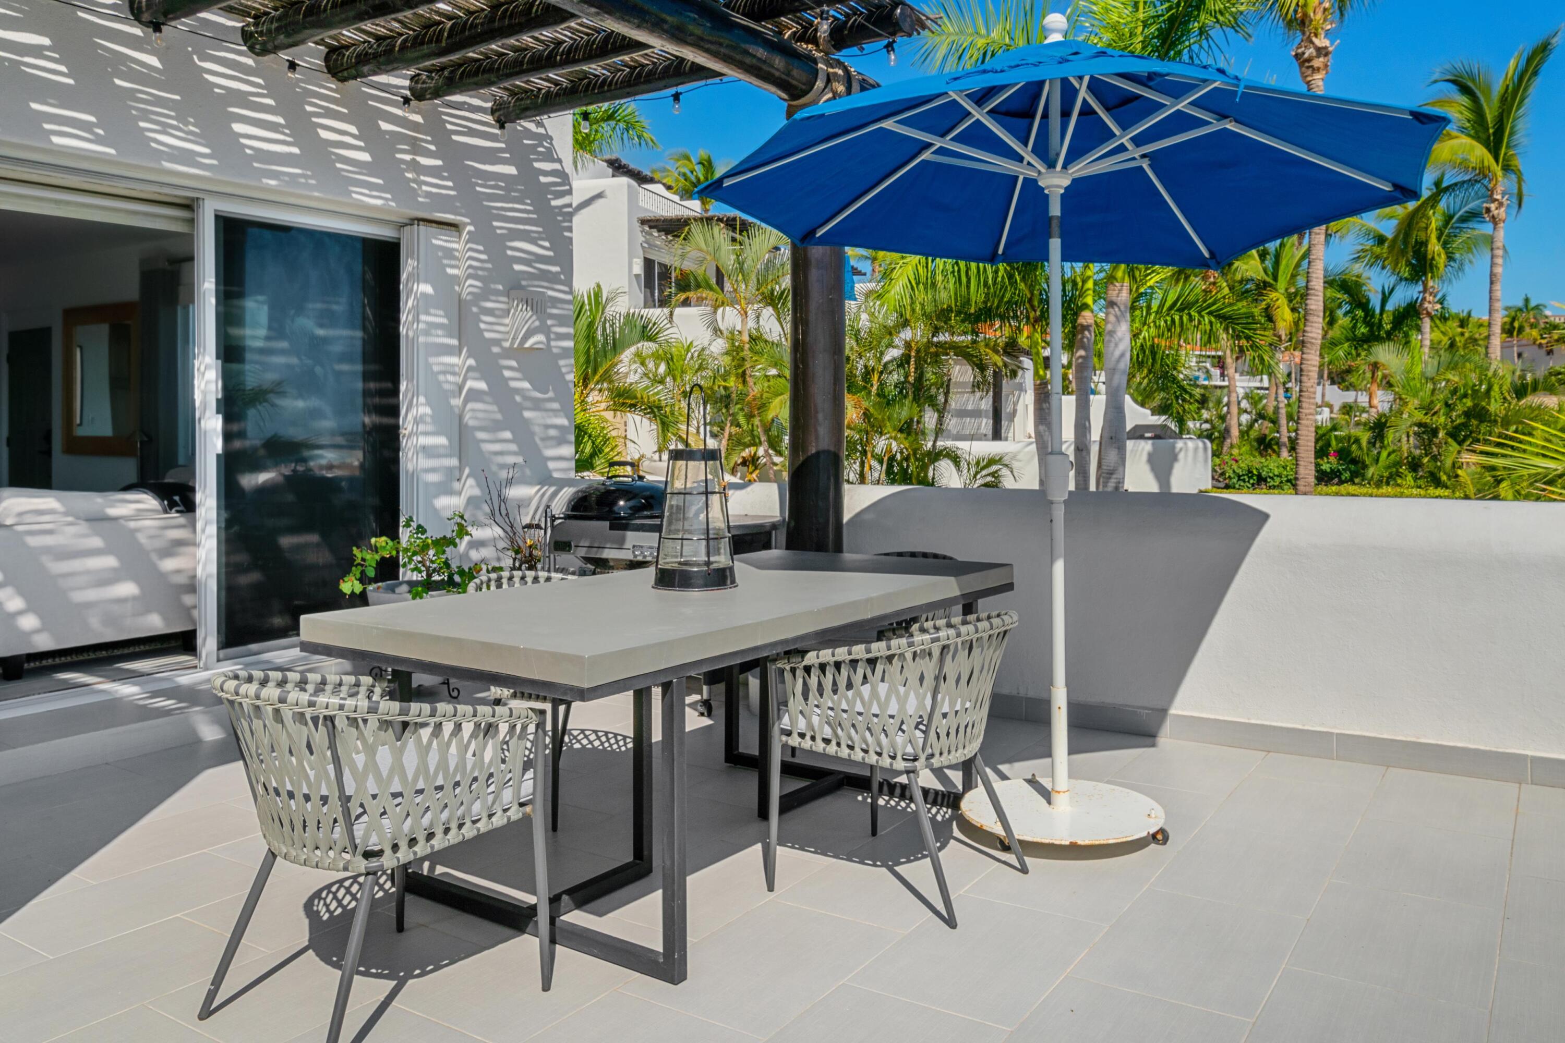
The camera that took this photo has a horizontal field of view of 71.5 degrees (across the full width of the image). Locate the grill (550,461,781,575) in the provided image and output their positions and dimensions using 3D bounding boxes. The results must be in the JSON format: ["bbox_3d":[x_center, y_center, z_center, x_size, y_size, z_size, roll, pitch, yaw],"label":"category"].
[{"bbox_3d":[-0.530,0.275,5.220,1.120,1.110,0.670,1,4,33],"label":"grill"}]

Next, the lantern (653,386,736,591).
[{"bbox_3d":[-0.266,-0.109,3.300,0.250,0.605,0.250,0,3,0],"label":"lantern"}]

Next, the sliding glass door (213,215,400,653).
[{"bbox_3d":[-2.454,-0.432,5.670,0.080,2.200,1.120,2,4,34],"label":"sliding glass door"}]

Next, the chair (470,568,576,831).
[{"bbox_3d":[-0.777,0.552,3.690,0.590,0.760,0.600,2,4,36],"label":"chair"}]

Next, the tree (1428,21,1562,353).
[{"bbox_3d":[15.702,-6.253,24.000,3.000,9.220,3.000,0,3,0],"label":"tree"}]

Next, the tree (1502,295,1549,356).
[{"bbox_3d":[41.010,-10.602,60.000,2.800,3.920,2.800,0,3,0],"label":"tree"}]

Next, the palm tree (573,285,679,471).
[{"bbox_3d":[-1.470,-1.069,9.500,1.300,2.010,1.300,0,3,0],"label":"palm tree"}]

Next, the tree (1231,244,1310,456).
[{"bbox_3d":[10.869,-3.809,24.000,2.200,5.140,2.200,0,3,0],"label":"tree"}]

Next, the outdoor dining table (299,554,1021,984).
[{"bbox_3d":[-0.205,0.574,3.277,1.030,0.760,2.030,2,4,36],"label":"outdoor dining table"}]

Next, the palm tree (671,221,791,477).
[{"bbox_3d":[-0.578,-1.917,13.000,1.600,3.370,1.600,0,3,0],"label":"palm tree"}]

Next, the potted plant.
[{"bbox_3d":[-1.770,0.332,5.200,0.660,0.760,0.580,-2,3,-19],"label":"potted plant"}]

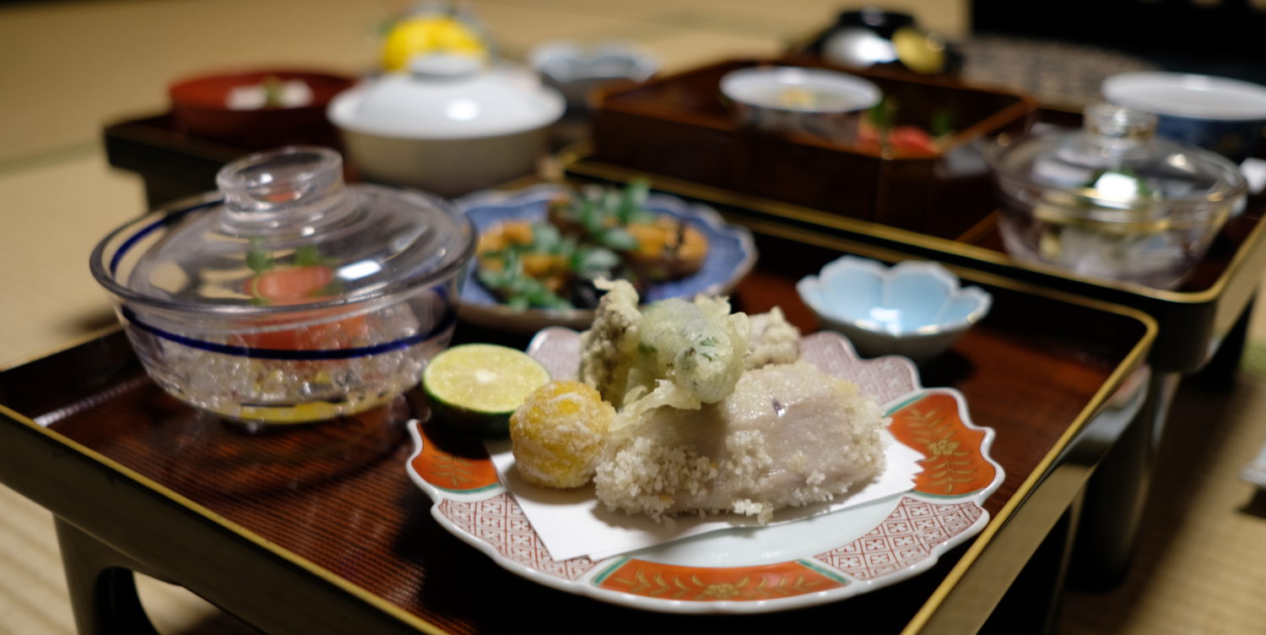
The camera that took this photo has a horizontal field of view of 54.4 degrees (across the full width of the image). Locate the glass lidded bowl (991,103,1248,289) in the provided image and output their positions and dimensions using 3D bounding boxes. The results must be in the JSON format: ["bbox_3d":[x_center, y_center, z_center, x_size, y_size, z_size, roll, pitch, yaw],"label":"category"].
[{"bbox_3d":[0.255,-0.066,0.660,0.130,0.091,0.130,0,24,0],"label":"glass lidded bowl"}]

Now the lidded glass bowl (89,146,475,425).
[{"bbox_3d":[-0.148,-0.021,0.542,0.163,0.098,0.163,0,24,0],"label":"lidded glass bowl"}]

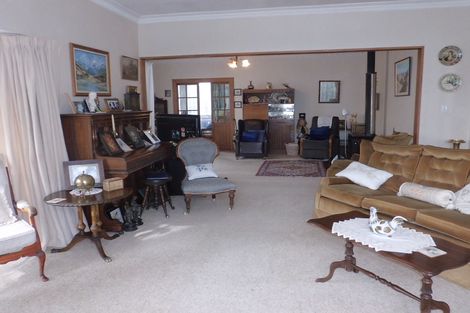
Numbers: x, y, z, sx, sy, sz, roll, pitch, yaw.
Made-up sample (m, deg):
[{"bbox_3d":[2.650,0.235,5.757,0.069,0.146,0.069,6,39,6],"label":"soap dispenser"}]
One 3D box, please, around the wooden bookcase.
[{"bbox_3d":[0.921,-0.932,9.120,1.349,1.689,0.456,1,9,10],"label":"wooden bookcase"}]

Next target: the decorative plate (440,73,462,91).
[{"bbox_3d":[3.527,-1.214,5.546,0.335,0.285,0.035,0,9,10],"label":"decorative plate"}]

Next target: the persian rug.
[{"bbox_3d":[1.193,0.235,7.043,1.293,0.010,1.715,1,9,10],"label":"persian rug"}]

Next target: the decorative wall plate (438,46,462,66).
[{"bbox_3d":[2.925,-1.356,4.601,0.285,0.265,0.030,1,9,10],"label":"decorative wall plate"}]

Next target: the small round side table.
[{"bbox_3d":[-1.422,0.660,3.409,0.820,0.550,0.820,-1,9,0],"label":"small round side table"}]

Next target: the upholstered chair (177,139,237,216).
[{"bbox_3d":[-0.427,0.232,4.548,0.660,0.840,0.740,-4,9,-17],"label":"upholstered chair"}]

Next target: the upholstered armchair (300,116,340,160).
[{"bbox_3d":[2.211,-0.489,8.642,0.780,0.980,0.850,4,11,29],"label":"upholstered armchair"}]

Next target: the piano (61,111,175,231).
[{"bbox_3d":[-1.315,0.087,4.280,0.716,1.240,1.516,1,9,10],"label":"piano"}]

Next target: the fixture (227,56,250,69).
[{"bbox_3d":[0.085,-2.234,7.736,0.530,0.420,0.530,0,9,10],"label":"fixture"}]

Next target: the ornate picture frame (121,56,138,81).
[{"bbox_3d":[-1.811,-1.505,5.842,0.035,0.360,0.580,0,9,10],"label":"ornate picture frame"}]

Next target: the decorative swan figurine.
[{"bbox_3d":[1.133,0.478,2.494,0.260,0.185,0.130,2,10,19],"label":"decorative swan figurine"}]

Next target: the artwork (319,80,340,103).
[{"bbox_3d":[2.509,-1.702,8.981,0.570,0.580,0.030,0,9,10],"label":"artwork"}]

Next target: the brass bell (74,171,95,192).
[{"bbox_3d":[-1.521,0.251,3.429,0.188,0.200,0.188,1,10,11],"label":"brass bell"}]

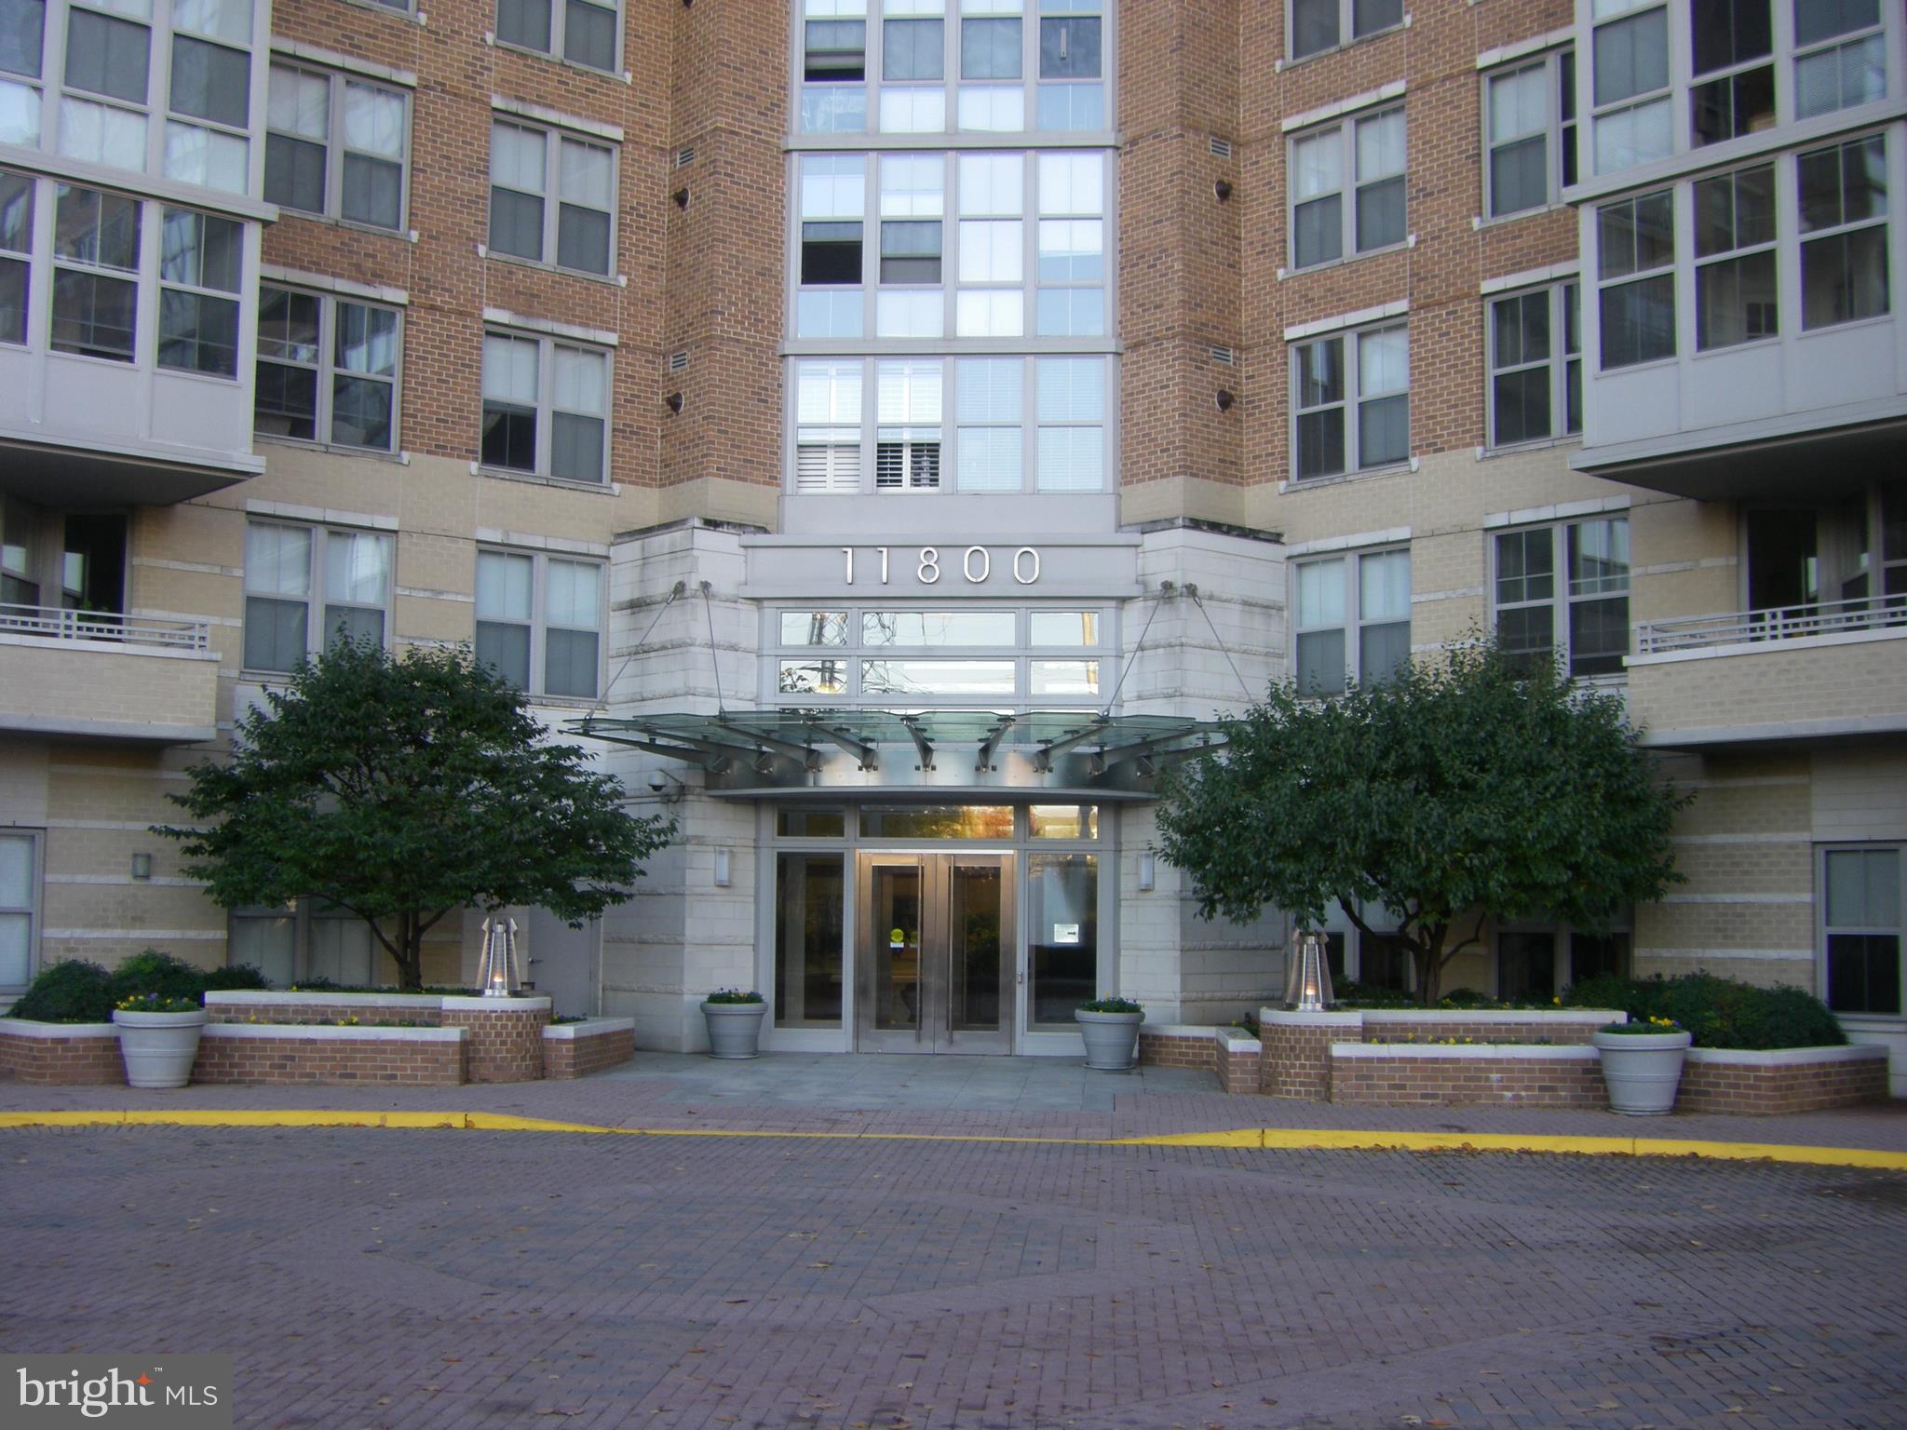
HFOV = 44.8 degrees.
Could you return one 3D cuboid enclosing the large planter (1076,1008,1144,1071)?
[{"bbox_3d":[1.758,3.619,25.869,0.765,0.636,0.765,0,-5,4],"label":"large planter"}]

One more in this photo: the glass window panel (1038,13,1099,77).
[{"bbox_3d":[1.501,-8.597,29.802,0.776,0.831,0.060,0,-5,4],"label":"glass window panel"}]

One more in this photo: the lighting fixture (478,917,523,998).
[{"bbox_3d":[-4.625,2.465,23.591,0.456,0.824,0.456,0,-5,4],"label":"lighting fixture"}]

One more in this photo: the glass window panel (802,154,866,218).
[{"bbox_3d":[-1.549,-6.875,30.072,0.837,0.855,0.060,0,-5,4],"label":"glass window panel"}]

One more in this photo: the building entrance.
[{"bbox_3d":[-0.227,2.931,28.438,1.938,2.462,0.150,0,-5,4],"label":"building entrance"}]

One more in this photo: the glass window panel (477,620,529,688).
[{"bbox_3d":[-5.497,-0.722,28.301,0.755,0.801,0.060,5,-7,-41],"label":"glass window panel"}]

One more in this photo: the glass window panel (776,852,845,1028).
[{"bbox_3d":[-1.759,2.749,28.309,0.844,2.159,0.060,0,-5,4],"label":"glass window panel"}]

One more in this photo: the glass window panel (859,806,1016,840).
[{"bbox_3d":[-0.192,1.289,27.749,1.868,0.389,0.060,0,-5,4],"label":"glass window panel"}]

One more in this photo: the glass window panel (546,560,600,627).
[{"bbox_3d":[-4.908,-1.563,29.851,0.779,0.813,0.060,5,-7,-41],"label":"glass window panel"}]

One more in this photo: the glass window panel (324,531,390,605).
[{"bbox_3d":[-7.186,-1.765,27.881,0.827,0.817,0.060,5,-7,-41],"label":"glass window panel"}]

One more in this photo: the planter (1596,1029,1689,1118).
[{"bbox_3d":[6.106,3.171,20.569,0.830,0.720,0.830,0,-5,4],"label":"planter"}]

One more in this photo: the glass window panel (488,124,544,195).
[{"bbox_3d":[-5.395,-6.938,28.781,0.774,0.834,0.060,5,-7,-40],"label":"glass window panel"}]

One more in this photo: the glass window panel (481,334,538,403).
[{"bbox_3d":[-5.489,-4.289,28.651,0.775,0.790,0.050,5,-7,-41],"label":"glass window panel"}]

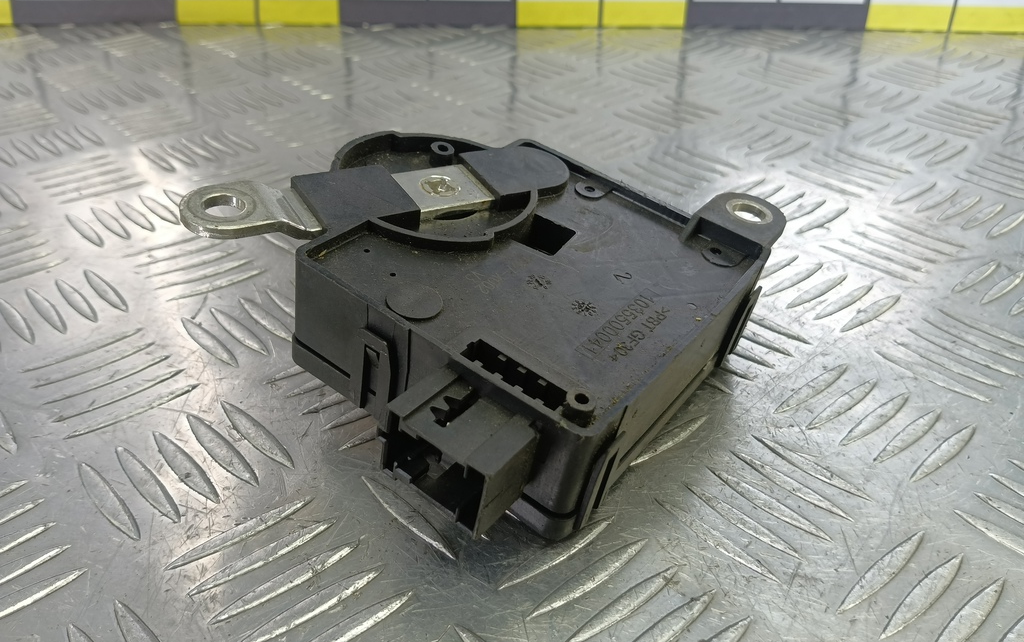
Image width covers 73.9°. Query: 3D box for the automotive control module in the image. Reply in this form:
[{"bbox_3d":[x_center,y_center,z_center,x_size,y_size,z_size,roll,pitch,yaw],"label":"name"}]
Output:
[{"bbox_3d":[-0.005,-0.013,0.171,0.112,0.033,0.114,30,45,25],"label":"automotive control module"}]

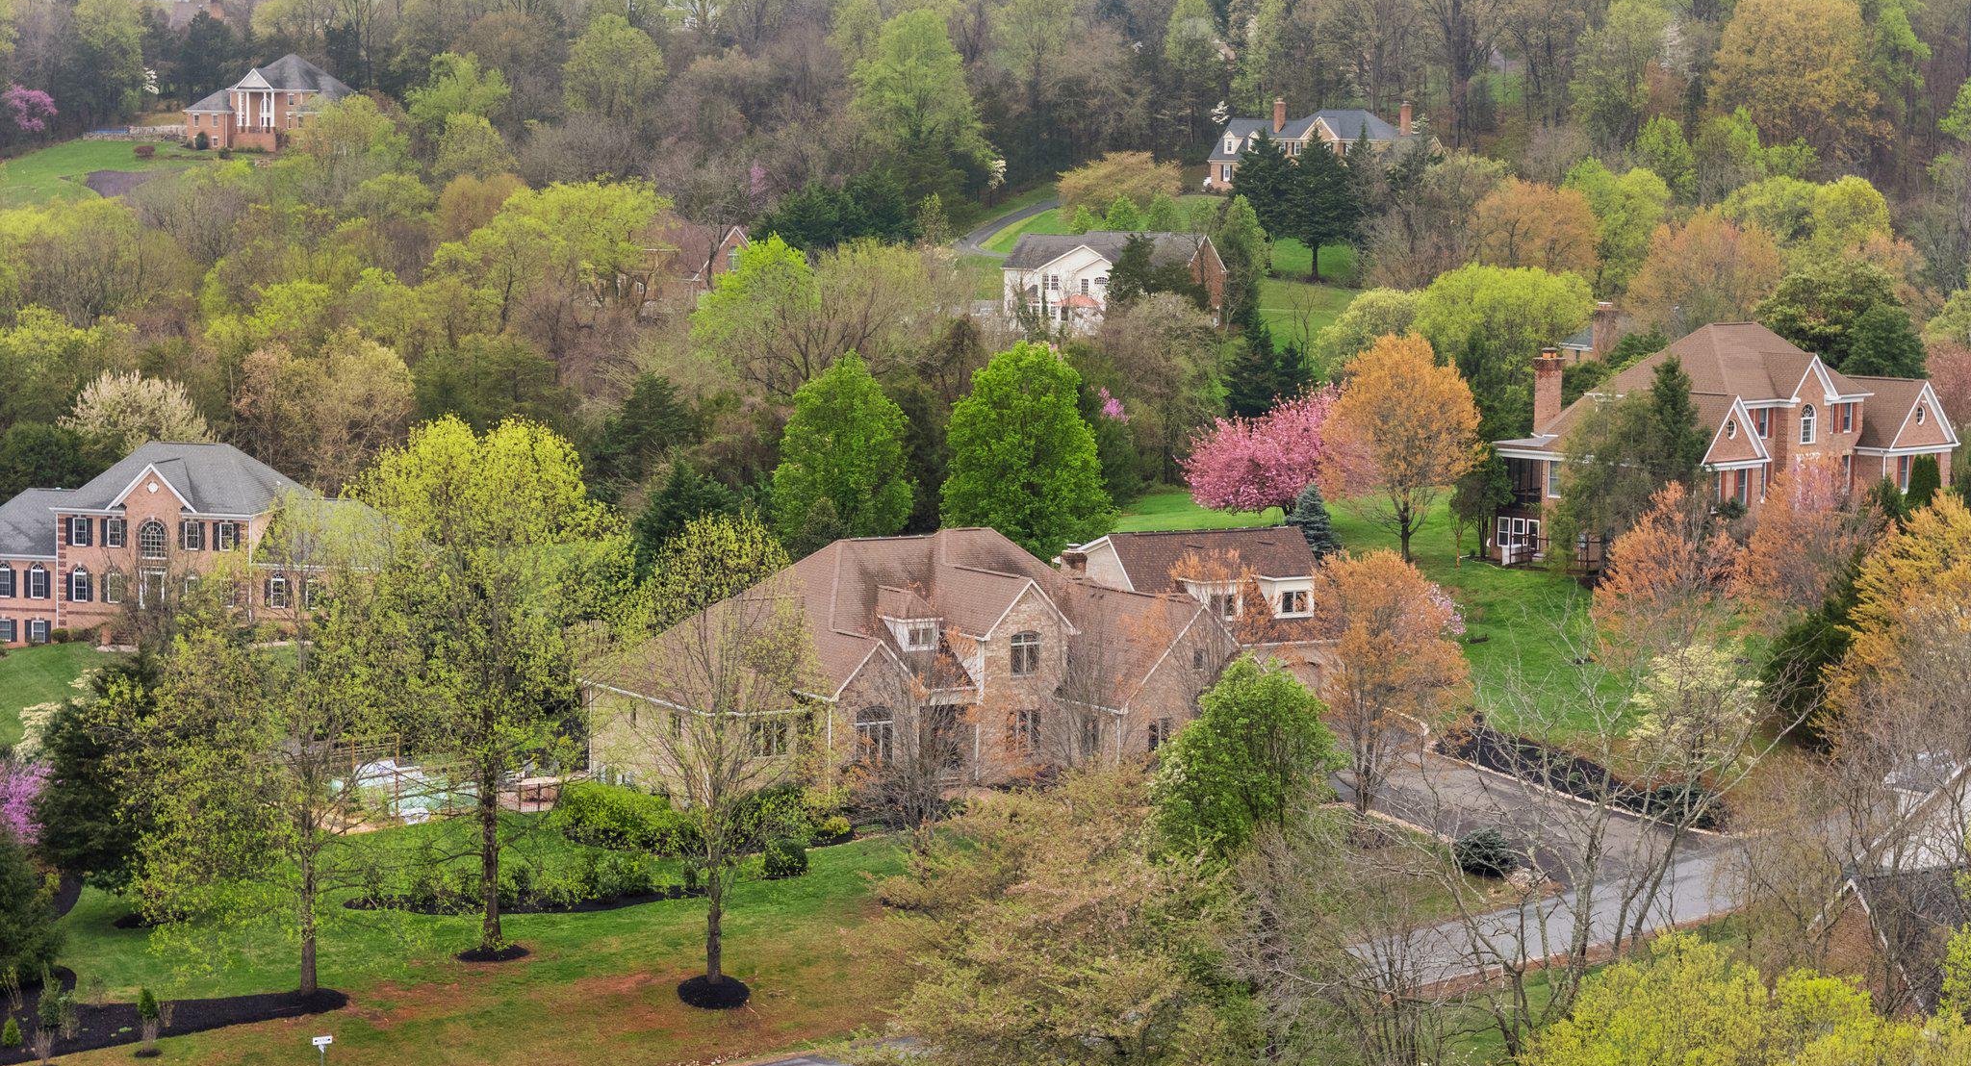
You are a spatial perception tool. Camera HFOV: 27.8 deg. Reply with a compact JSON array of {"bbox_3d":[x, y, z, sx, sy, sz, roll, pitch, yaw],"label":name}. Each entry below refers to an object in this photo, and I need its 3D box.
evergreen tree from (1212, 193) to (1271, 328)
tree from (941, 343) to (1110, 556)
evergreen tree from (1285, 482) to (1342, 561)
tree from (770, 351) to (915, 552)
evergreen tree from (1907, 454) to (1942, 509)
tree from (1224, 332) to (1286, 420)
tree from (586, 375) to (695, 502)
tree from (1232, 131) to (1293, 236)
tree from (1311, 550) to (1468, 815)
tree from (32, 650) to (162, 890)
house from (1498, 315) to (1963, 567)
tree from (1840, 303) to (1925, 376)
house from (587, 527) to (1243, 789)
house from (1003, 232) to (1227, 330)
[{"bbox_3d":[22.254,-23.662,347.000,5.230,11.270,5.230,1,5,0],"label":"evergreen tree"},{"bbox_3d":[2.019,-3.378,201.000,8.460,11.580,8.460,1,5,0],"label":"tree"},{"bbox_3d":[16.705,-0.353,203.000,2.900,4.260,2.900,1,5,0],"label":"evergreen tree"},{"bbox_3d":[-8.041,-3.651,225.000,8.100,13.242,8.100,0,5,-2],"label":"tree"},{"bbox_3d":[51.729,-2.798,219.500,1.950,3.124,1.950,2,5,13],"label":"evergreen tree"},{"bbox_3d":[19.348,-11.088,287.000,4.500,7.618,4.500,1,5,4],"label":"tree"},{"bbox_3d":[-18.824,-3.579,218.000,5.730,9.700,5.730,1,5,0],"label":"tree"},{"bbox_3d":[26.639,-32.468,382.000,5.900,11.660,5.900,1,5,0],"label":"tree"},{"bbox_3d":[16.429,6.102,162.000,6.380,10.130,6.380,1,5,0],"label":"tree"},{"bbox_3d":[-32.740,8.831,147.000,4.880,8.480,4.880,1,5,0],"label":"tree"},{"bbox_3d":[41.443,-5.358,220.954,27.200,12.700,13.600,-5,7,-44],"label":"house"},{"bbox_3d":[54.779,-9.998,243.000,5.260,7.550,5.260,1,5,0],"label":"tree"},{"bbox_3d":[-2.656,5.252,165.922,25.000,10.200,15.000,-2,6,-31],"label":"house"},{"bbox_3d":[13.123,-25.711,411.383,21.200,10.000,11.500,3,6,28],"label":"house"}]

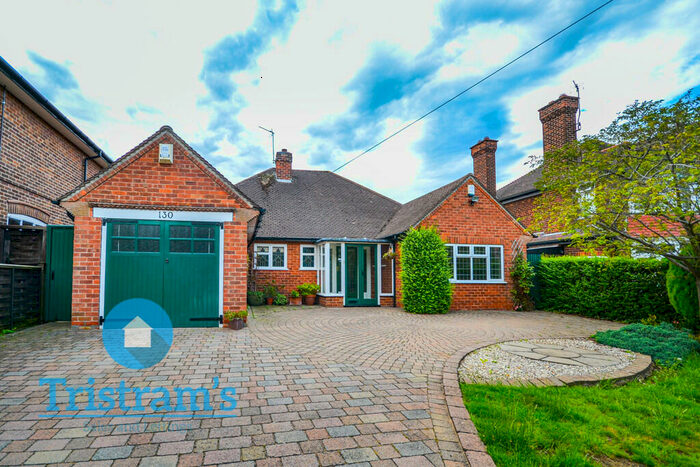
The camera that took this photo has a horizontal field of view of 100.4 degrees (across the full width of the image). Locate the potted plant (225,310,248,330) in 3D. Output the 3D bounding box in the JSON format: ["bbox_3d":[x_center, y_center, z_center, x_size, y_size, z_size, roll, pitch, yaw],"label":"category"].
[{"bbox_3d":[-2.206,1.690,5.680,0.430,0.370,0.370,1,-5,-6],"label":"potted plant"}]

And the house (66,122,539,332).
[{"bbox_3d":[-0.443,-0.479,10.751,10.920,5.450,9.520,1,-4,-8],"label":"house"}]

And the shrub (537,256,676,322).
[{"bbox_3d":[6.250,1.330,7.050,0.800,1.500,3.300,1,-5,-7],"label":"shrub"}]

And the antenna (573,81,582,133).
[{"bbox_3d":[9.440,-5.270,12.100,0.650,2.000,0.350,4,-7,-41],"label":"antenna"}]

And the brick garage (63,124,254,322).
[{"bbox_3d":[-3.767,0.030,7.733,3.470,3.820,4.620,1,-4,-8],"label":"brick garage"}]

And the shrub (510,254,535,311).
[{"bbox_3d":[5.220,1.490,8.850,0.660,1.660,0.550,1,-5,-6],"label":"shrub"}]

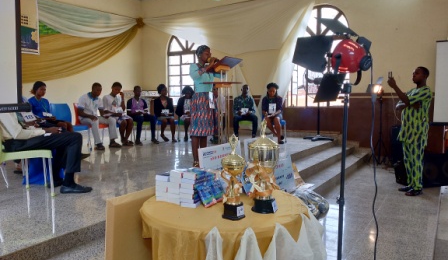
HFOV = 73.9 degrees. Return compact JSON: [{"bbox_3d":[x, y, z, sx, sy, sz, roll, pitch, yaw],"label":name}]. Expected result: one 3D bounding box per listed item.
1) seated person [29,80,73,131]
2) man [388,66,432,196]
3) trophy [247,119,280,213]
[{"bbox_3d":[-2.559,-0.184,4.689,0.860,1.230,0.500,1,3,12],"label":"seated person"},{"bbox_3d":[2.555,0.014,4.085,0.540,1.735,0.480,1,3,3],"label":"man"},{"bbox_3d":[0.190,0.164,1.395,0.160,0.430,0.150,0,3,0],"label":"trophy"}]

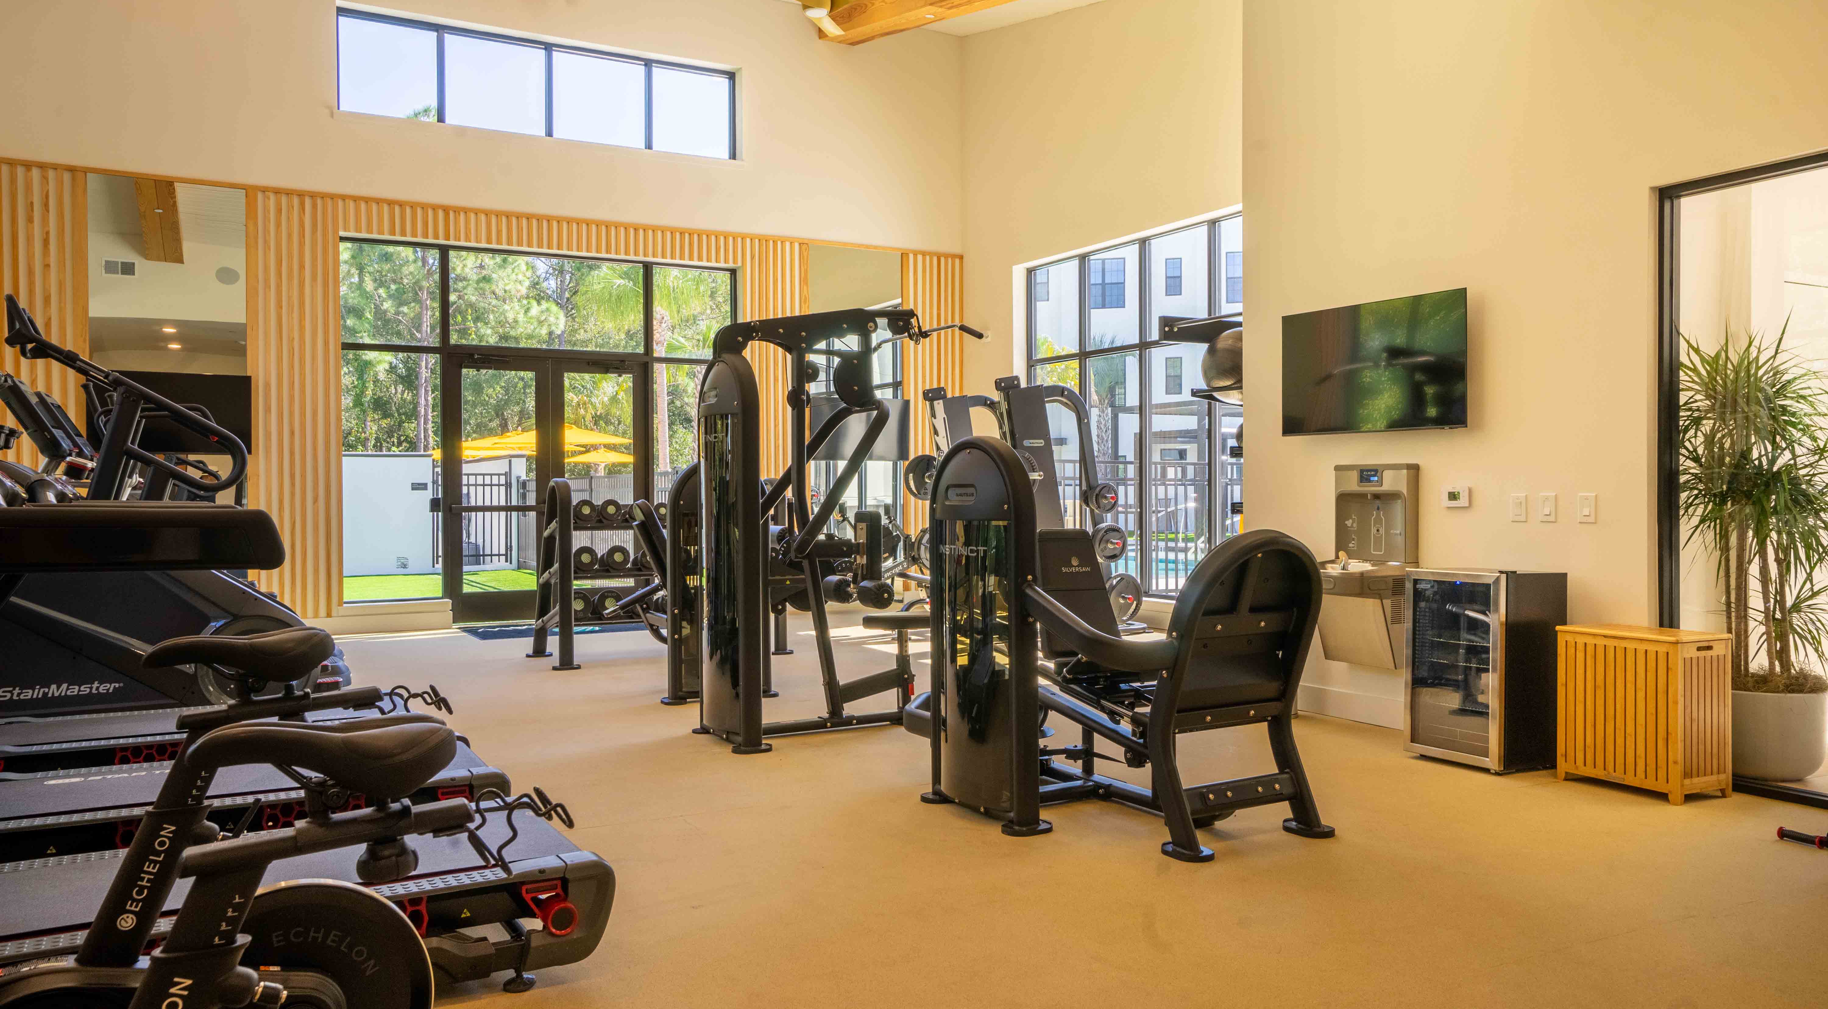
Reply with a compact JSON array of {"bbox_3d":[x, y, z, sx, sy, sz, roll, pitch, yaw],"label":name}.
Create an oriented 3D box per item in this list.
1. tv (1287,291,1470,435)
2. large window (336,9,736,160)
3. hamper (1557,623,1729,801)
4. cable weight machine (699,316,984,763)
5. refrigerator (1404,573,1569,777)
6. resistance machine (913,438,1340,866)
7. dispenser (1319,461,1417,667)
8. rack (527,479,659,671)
[{"bbox_3d":[2.281,-0.683,6.611,0.084,0.644,1.147,-1,1,-29],"label":"tv"},{"bbox_3d":[-3.378,-3.839,12.267,3.657,0.932,0.108,-1,1,-29],"label":"large window"},{"bbox_3d":[2.912,0.822,5.279,0.335,0.629,0.514,0,1,-28],"label":"hamper"},{"bbox_3d":[-0.393,0.061,6.638,1.291,2.151,1.111,-1,1,-29],"label":"cable weight machine"},{"bbox_3d":[2.545,0.713,5.877,0.437,0.839,0.496,-1,1,-30],"label":"refrigerator"},{"bbox_3d":[0.557,0.447,5.200,1.010,1.398,2.043,-1,1,-29],"label":"resistance machine"},{"bbox_3d":[2.162,0.319,6.551,0.471,1.007,0.466,-1,1,-29],"label":"dispenser"},{"bbox_3d":[-1.882,0.468,9.806,1.751,1.291,0.848,-1,1,-29],"label":"rack"}]

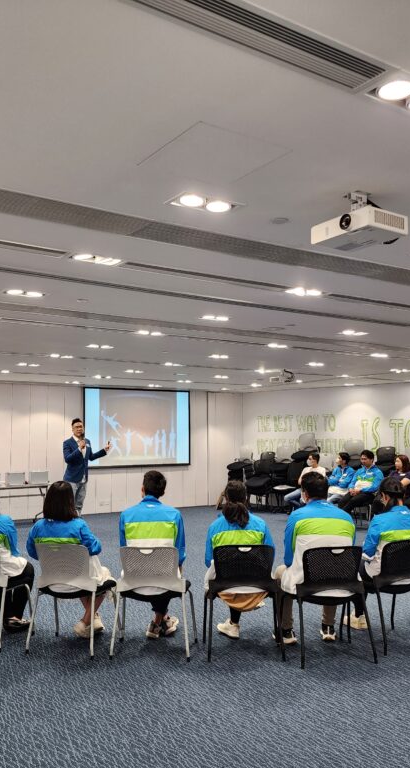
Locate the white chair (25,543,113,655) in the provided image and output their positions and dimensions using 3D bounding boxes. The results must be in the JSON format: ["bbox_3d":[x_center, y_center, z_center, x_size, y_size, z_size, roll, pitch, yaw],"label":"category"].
[{"bbox_3d":[-0.984,1.587,5.155,0.540,0.790,0.510,-2,-5,17],"label":"white chair"}]

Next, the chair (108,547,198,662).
[{"bbox_3d":[-0.369,1.565,5.038,0.540,0.790,0.530,-1,-5,5],"label":"chair"}]

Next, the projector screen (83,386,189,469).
[{"bbox_3d":[-1.406,0.960,14.683,2.580,1.660,0.060,3,-6,-35],"label":"projector screen"}]

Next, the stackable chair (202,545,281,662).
[{"bbox_3d":[0.280,1.554,5.008,0.540,0.800,0.530,0,-5,-1],"label":"stackable chair"}]

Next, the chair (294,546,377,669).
[{"bbox_3d":[0.875,1.562,4.938,0.540,0.790,0.510,1,-5,-11],"label":"chair"}]

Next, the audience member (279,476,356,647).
[{"bbox_3d":[0.812,1.317,5.145,0.570,1.290,0.680,0,-5,-8],"label":"audience member"}]

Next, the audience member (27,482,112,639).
[{"bbox_3d":[-0.949,1.371,5.328,0.540,1.230,0.680,-1,-5,14],"label":"audience member"}]

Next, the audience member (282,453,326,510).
[{"bbox_3d":[1.903,1.987,13.133,0.780,1.280,0.520,3,-6,-37],"label":"audience member"}]

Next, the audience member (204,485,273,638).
[{"bbox_3d":[0.264,1.348,5.171,0.520,1.230,0.760,-1,-5,1],"label":"audience member"}]

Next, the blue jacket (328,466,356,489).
[{"bbox_3d":[2.284,1.569,11.300,0.500,0.500,0.360,-5,-6,43],"label":"blue jacket"}]

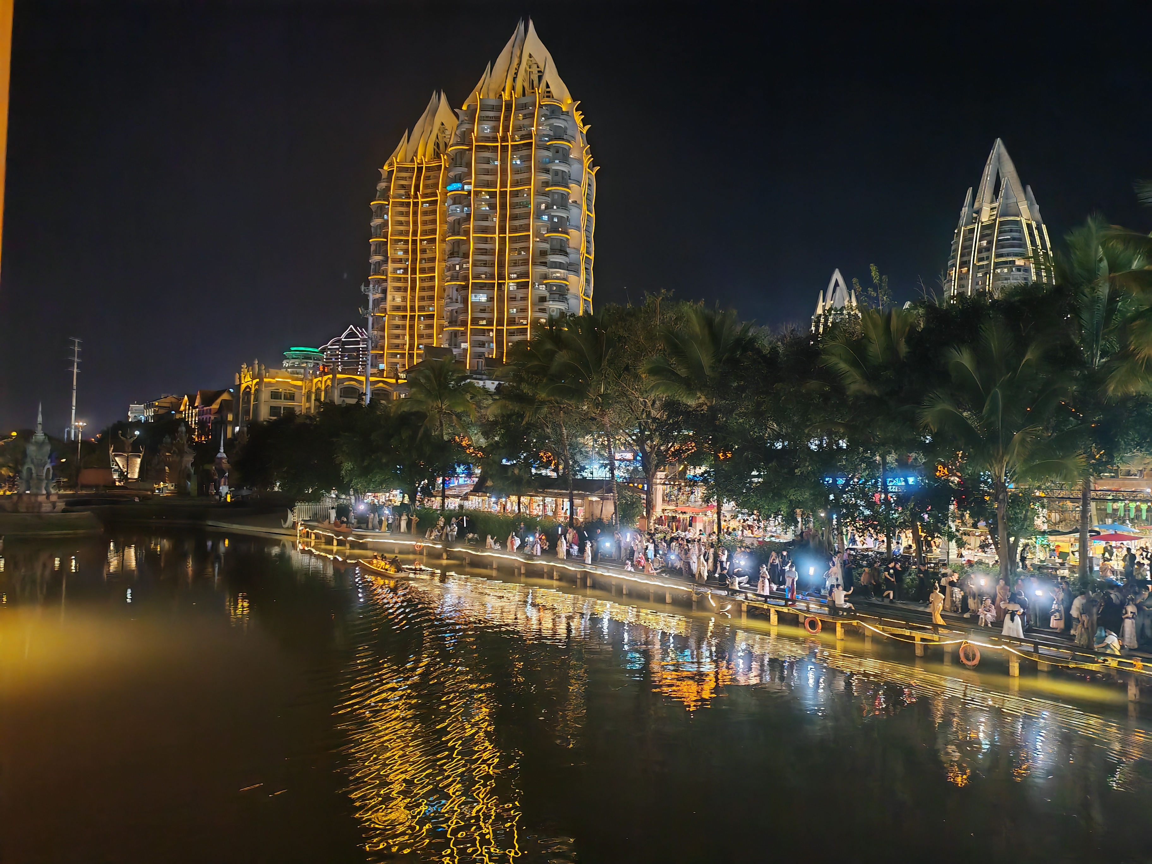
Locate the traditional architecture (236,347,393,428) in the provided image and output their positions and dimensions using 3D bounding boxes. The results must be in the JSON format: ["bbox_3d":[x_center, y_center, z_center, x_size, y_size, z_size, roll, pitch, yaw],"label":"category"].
[{"bbox_3d":[-54.702,-2.636,188.000,28.000,27.300,18.000,3,-3,-37],"label":"traditional architecture"}]

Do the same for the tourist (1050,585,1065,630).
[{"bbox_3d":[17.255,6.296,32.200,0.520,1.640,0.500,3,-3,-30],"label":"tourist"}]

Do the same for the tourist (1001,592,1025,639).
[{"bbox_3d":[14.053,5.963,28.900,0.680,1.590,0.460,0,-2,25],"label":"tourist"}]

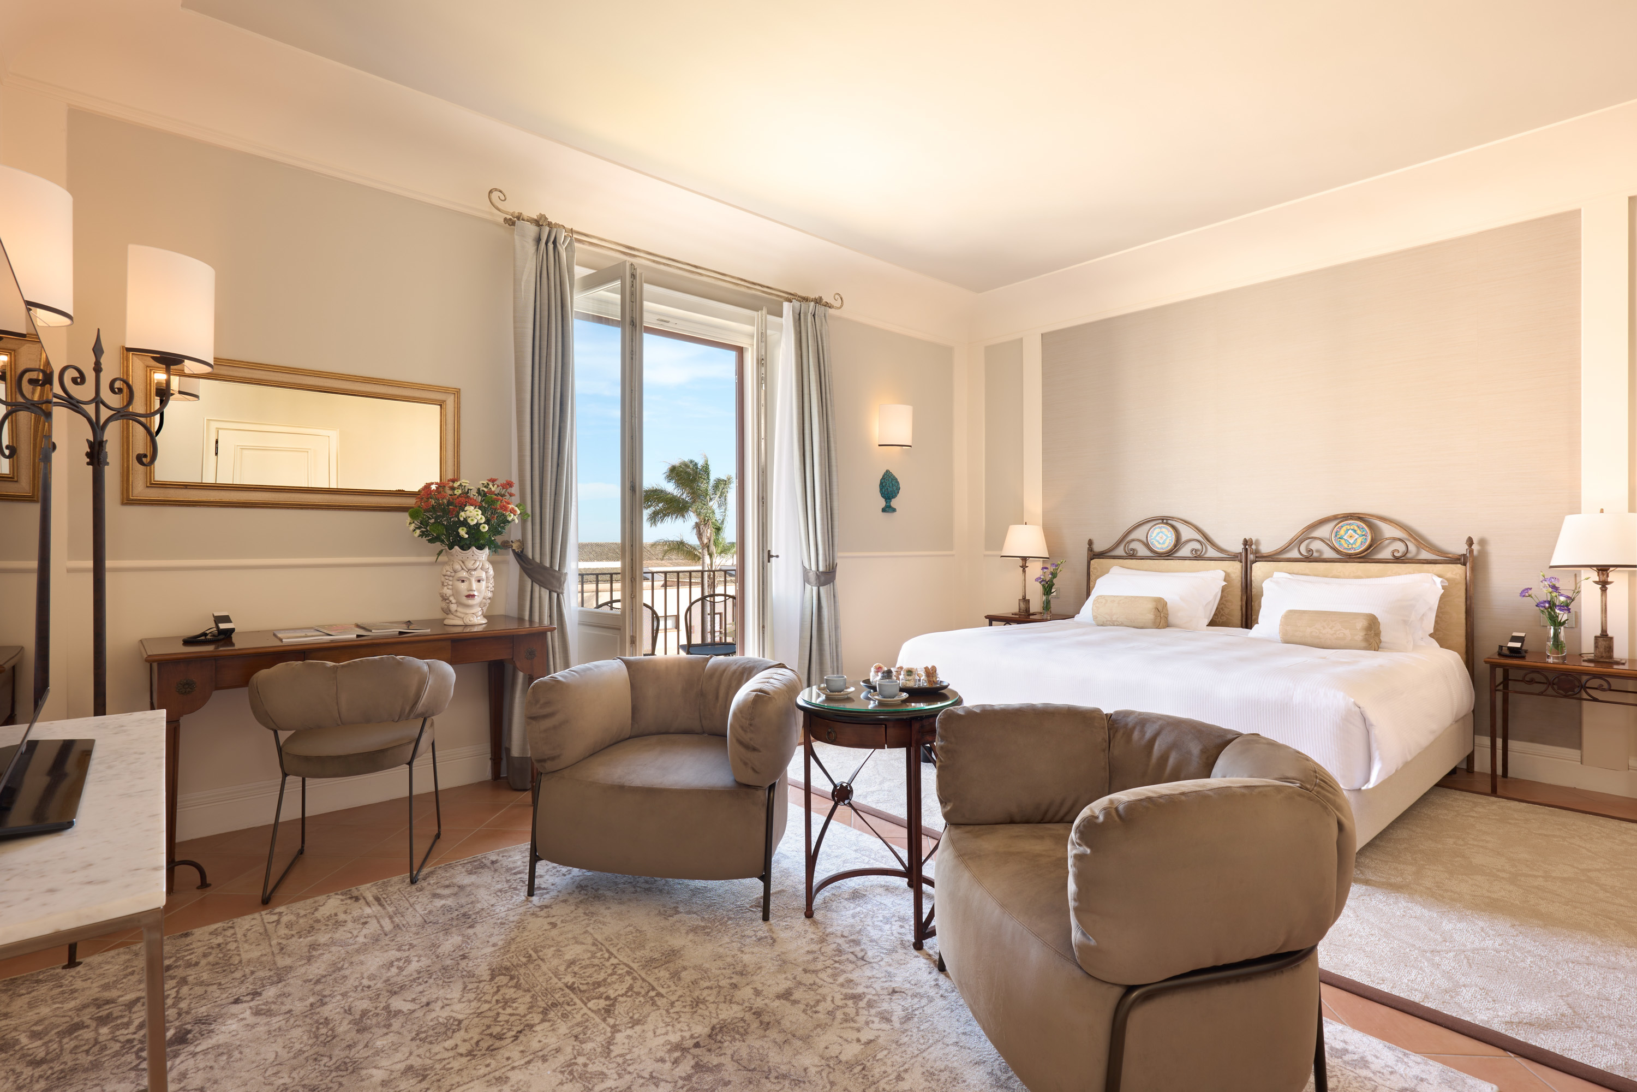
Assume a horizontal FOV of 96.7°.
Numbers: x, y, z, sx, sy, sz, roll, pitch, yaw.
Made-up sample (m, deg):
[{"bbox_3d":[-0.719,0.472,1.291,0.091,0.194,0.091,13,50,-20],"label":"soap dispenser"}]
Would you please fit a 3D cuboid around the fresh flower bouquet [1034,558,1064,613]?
[{"bbox_3d":[1.608,0.297,5.081,0.190,0.420,0.200,0,0,-41],"label":"fresh flower bouquet"}]

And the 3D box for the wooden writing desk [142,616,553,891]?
[{"bbox_3d":[-1.793,0.727,2.896,1.290,0.770,0.550,0,0,-41],"label":"wooden writing desk"}]

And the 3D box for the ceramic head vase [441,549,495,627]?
[{"bbox_3d":[-1.550,0.169,3.200,0.240,0.345,0.240,0,0,-38],"label":"ceramic head vase"}]

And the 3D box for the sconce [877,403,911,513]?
[{"bbox_3d":[0.585,-0.639,5.231,0.280,0.790,0.150,0,0,-41],"label":"sconce"}]

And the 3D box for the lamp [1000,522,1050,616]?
[{"bbox_3d":[1.505,0.169,5.300,0.350,0.675,0.350,0,0,-41],"label":"lamp"}]

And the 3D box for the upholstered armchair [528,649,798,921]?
[{"bbox_3d":[-0.475,0.768,2.567,0.840,0.690,0.790,0,0,11],"label":"upholstered armchair"}]

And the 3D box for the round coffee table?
[{"bbox_3d":[0.184,0.784,2.202,0.500,0.660,0.500,0,0,0],"label":"round coffee table"}]

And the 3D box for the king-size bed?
[{"bbox_3d":[1.795,0.465,3.702,2.060,1.290,2.040,0,0,-40],"label":"king-size bed"}]

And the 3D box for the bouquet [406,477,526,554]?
[{"bbox_3d":[-1.535,-0.138,3.180,0.520,0.350,0.440,0,0,-41],"label":"bouquet"}]

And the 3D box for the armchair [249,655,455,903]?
[{"bbox_3d":[-1.600,0.738,2.537,0.600,0.750,0.540,0,0,-18],"label":"armchair"}]

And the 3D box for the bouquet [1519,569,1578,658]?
[{"bbox_3d":[3.245,0.311,3.231,0.200,0.400,0.250,0,0,-41],"label":"bouquet"}]

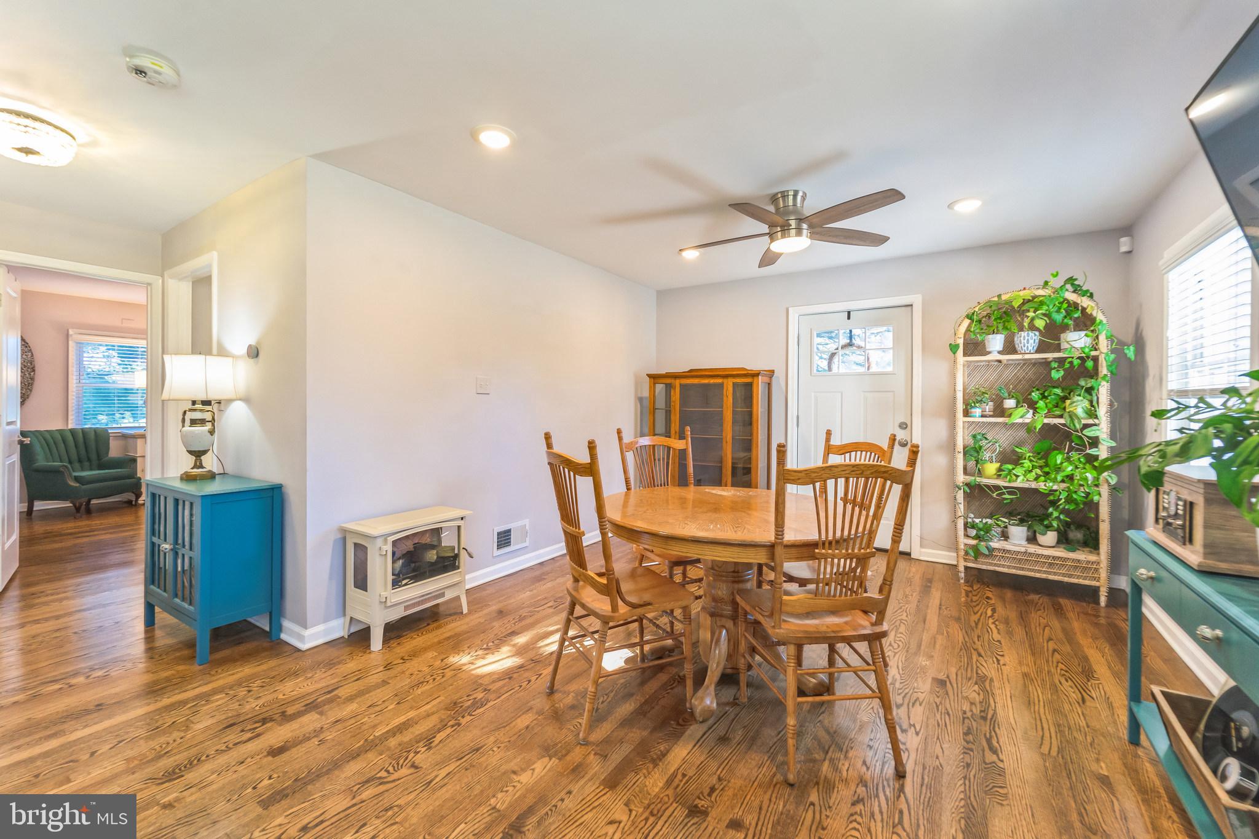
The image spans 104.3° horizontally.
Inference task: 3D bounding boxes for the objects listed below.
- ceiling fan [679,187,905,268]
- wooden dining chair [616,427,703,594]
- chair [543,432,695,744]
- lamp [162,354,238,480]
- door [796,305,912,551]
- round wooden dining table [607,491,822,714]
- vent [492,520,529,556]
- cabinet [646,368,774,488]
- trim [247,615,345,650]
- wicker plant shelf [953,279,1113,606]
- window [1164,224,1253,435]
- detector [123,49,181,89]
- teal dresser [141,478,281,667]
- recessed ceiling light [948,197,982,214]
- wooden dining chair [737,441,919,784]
[{"bbox_3d":[0.956,-1.173,2.914,1.280,0.285,1.300,0,2,-31],"label":"ceiling fan"},{"bbox_3d":[0.250,0.600,2.740,0.470,1.090,0.550,0,1,-25],"label":"wooden dining chair"},{"bbox_3d":[-0.045,0.598,1.993,0.515,1.085,0.485,0,1,-29],"label":"chair"},{"bbox_3d":[-2.421,-0.014,2.760,0.340,0.700,0.340,1,2,33],"label":"lamp"},{"bbox_3d":[1.909,0.081,4.208,0.915,2.030,0.045,1,2,33],"label":"door"},{"bbox_3d":[0.440,0.765,2.187,1.170,0.750,1.170,0,1,0],"label":"round wooden dining table"},{"bbox_3d":[-0.849,0.860,3.542,0.020,0.205,0.330,1,2,34],"label":"vent"},{"bbox_3d":[0.754,0.317,4.636,1.120,1.550,0.410,1,2,33],"label":"cabinet"},{"bbox_3d":[-1.800,1.061,2.619,0.660,0.108,0.210,1,2,34],"label":"trim"},{"bbox_3d":[2.682,0.151,3.327,0.790,1.970,0.360,1,2,33],"label":"wicker plant shelf"},{"bbox_3d":[2.653,-0.227,2.261,0.080,1.150,0.930,1,2,33],"label":"window"},{"bbox_3d":[-1.691,-1.240,1.735,0.147,0.055,0.147,1,2,33],"label":"detector"},{"bbox_3d":[-2.240,0.747,2.635,0.740,0.800,0.360,1,2,33],"label":"teal dresser"},{"bbox_3d":[2.041,-1.299,2.983,0.183,0.020,0.183,1,2,34],"label":"recessed ceiling light"},{"bbox_3d":[0.678,0.608,1.791,0.485,1.085,0.515,0,1,-5],"label":"wooden dining chair"}]

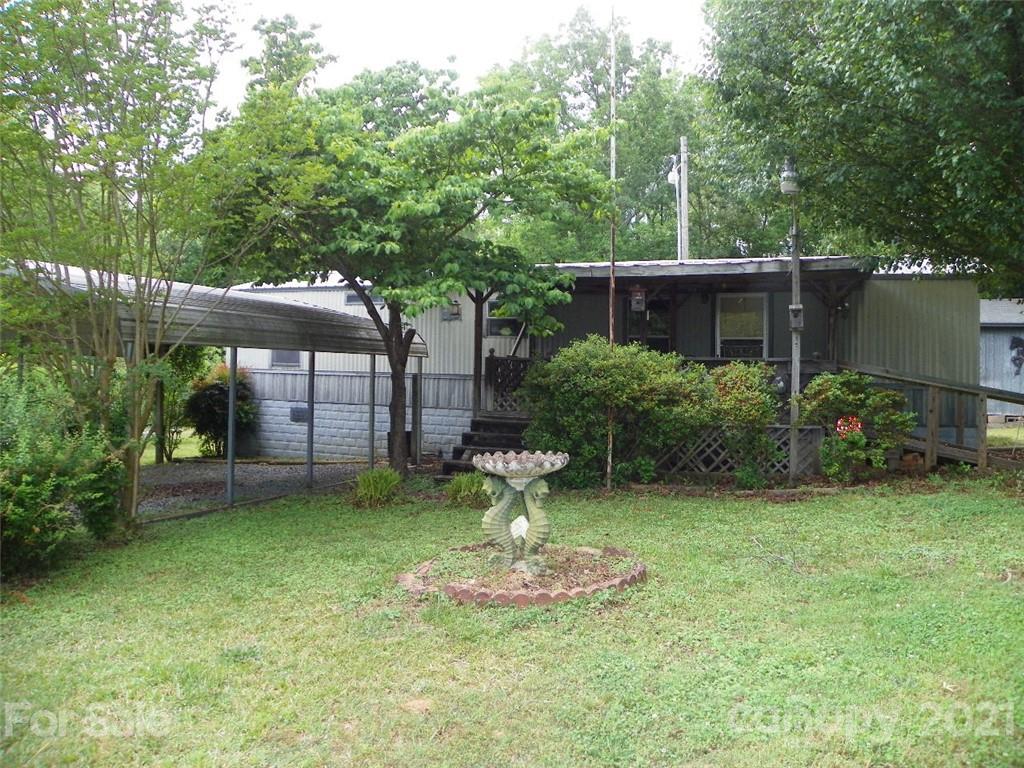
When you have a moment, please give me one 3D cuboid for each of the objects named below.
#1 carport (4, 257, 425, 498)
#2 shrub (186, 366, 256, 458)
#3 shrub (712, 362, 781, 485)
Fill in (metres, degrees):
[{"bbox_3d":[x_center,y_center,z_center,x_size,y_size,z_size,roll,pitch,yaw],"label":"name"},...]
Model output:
[{"bbox_3d":[-5.302,-0.145,11.652,5.900,3.000,6.400,1,1,22],"label":"carport"},{"bbox_3d":[-5.855,0.554,15.500,1.480,1.870,1.400,0,2,-21],"label":"shrub"},{"bbox_3d":[2.973,0.513,9.750,0.850,1.530,0.850,1,1,23],"label":"shrub"}]

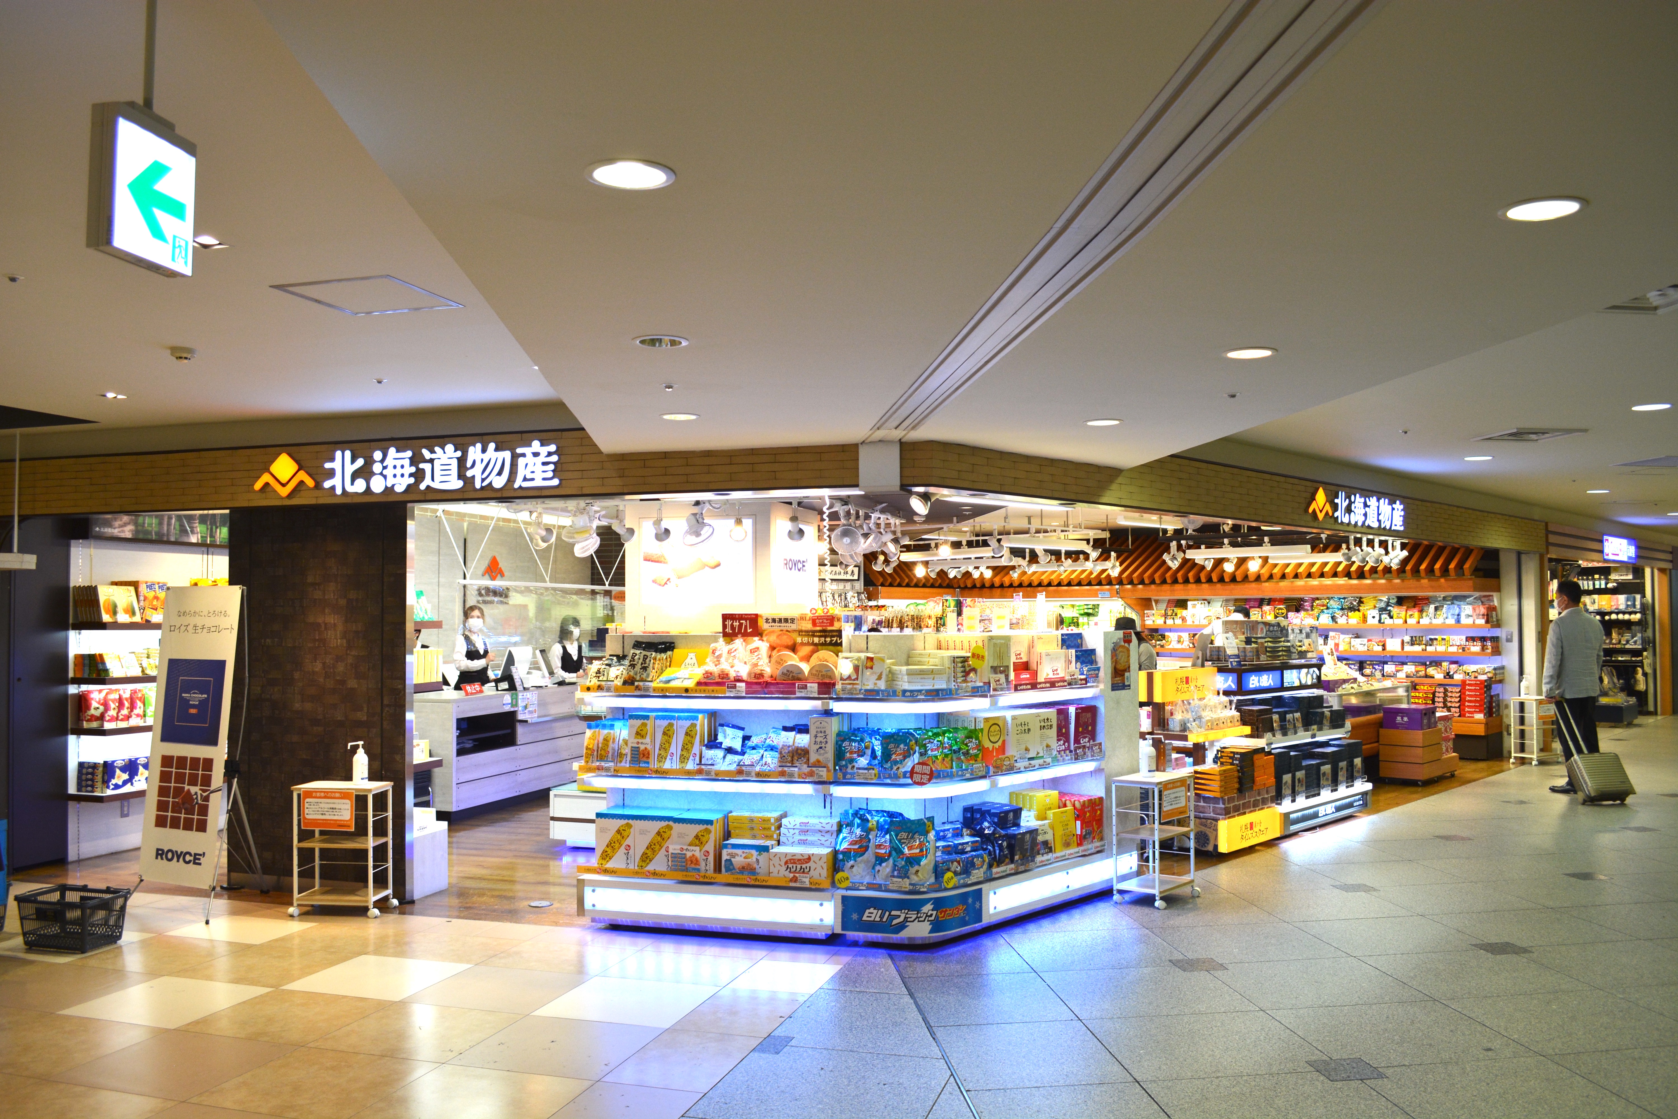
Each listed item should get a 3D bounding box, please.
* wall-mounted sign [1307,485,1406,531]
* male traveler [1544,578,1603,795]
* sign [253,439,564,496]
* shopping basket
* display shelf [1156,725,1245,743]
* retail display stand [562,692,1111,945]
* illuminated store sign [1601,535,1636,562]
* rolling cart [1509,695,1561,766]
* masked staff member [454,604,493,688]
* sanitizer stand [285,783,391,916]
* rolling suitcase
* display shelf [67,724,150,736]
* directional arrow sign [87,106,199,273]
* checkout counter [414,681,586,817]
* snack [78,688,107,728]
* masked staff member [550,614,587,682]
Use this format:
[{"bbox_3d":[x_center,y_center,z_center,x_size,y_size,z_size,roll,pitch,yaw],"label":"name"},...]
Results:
[{"bbox_3d":[4.058,-0.397,9.889,0.070,0.260,1.950,-3,-3,43],"label":"wall-mounted sign"},{"bbox_3d":[6.166,1.061,10.550,0.470,1.790,0.330,0,-2,2],"label":"male traveler"},{"bbox_3d":[-2.328,-0.476,6.728,1.910,0.250,0.070,-1,-2,17],"label":"sign"},{"bbox_3d":[-3.659,1.730,6.024,0.420,0.250,0.280,-1,-2,17],"label":"shopping basket"},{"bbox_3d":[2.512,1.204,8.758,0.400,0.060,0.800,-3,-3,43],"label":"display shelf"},{"bbox_3d":[0.171,1.249,6.591,3.020,1.210,1.300,0,-2,-14],"label":"retail display stand"},{"bbox_3d":[10.131,-0.126,16.349,0.120,0.320,1.850,-3,-3,43],"label":"illuminated store sign"},{"bbox_3d":[6.989,1.713,12.600,0.455,0.685,0.290,1,-3,-29],"label":"rolling cart"},{"bbox_3d":[-3.498,1.279,11.942,0.420,1.650,0.300,2,-3,-42],"label":"masked staff member"},{"bbox_3d":[-2.654,1.550,6.745,0.455,0.685,0.290,0,-2,4],"label":"sanitizer stand"},{"bbox_3d":[6.058,1.524,10.202,0.380,0.890,0.210,0,-30,-14],"label":"rolling suitcase"},{"bbox_3d":[-4.641,1.121,8.615,0.300,0.040,1.140,-1,-2,17],"label":"display shelf"},{"bbox_3d":[-1.123,-0.587,2.034,0.045,0.226,0.195,-1,-2,10],"label":"directional arrow sign"},{"bbox_3d":[-3.015,1.621,11.214,0.750,0.890,2.500,-1,-2,17],"label":"checkout counter"},{"bbox_3d":[-4.746,0.951,8.000,0.075,0.250,0.150,-1,-3,25],"label":"snack"},{"bbox_3d":[-2.485,1.313,11.566,0.300,1.600,0.430,-2,-3,32],"label":"masked staff member"}]

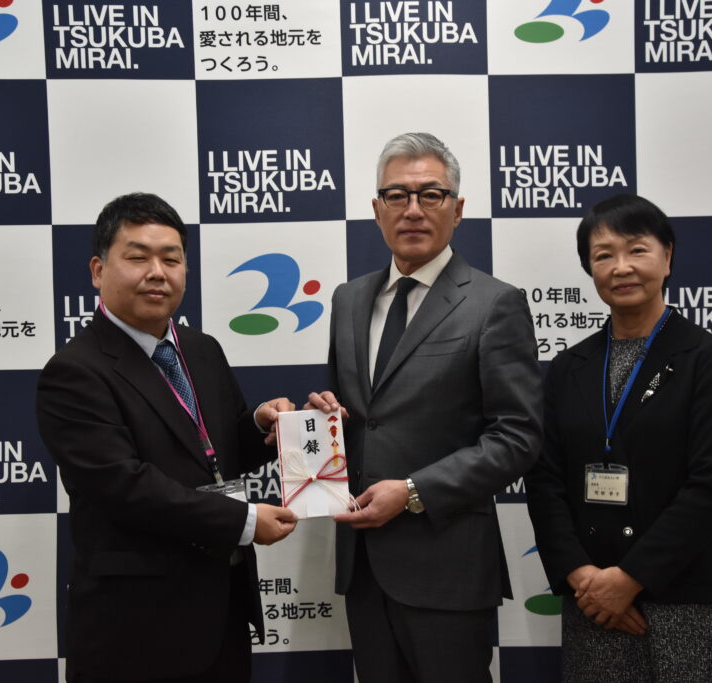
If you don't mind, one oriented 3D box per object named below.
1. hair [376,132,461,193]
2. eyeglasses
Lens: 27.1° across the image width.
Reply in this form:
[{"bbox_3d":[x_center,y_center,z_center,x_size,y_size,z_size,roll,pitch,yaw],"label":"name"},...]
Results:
[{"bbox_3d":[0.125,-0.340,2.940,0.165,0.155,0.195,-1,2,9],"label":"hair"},{"bbox_3d":[0.121,-0.277,2.905,0.143,0.045,0.145,-1,2,9],"label":"eyeglasses"}]

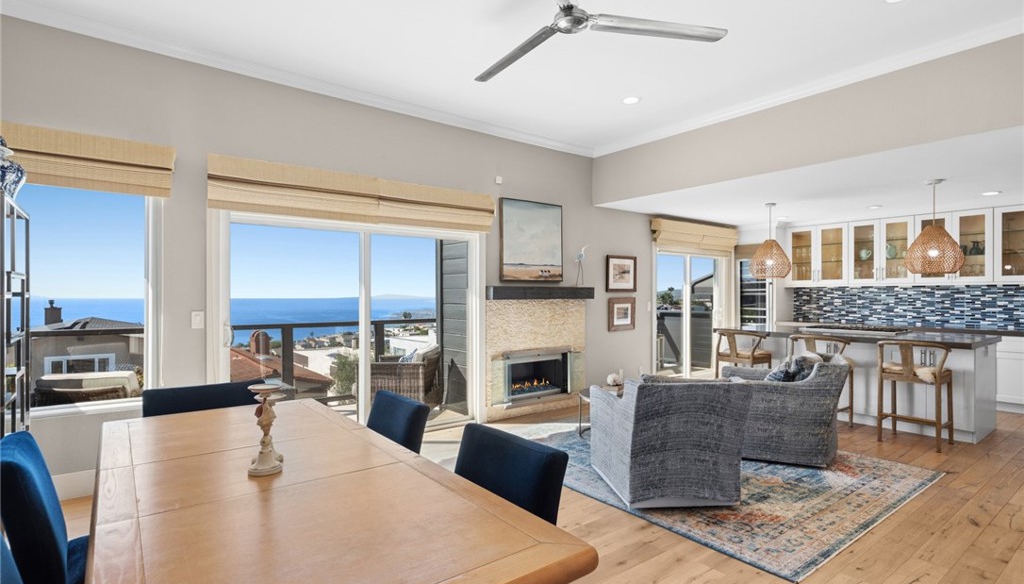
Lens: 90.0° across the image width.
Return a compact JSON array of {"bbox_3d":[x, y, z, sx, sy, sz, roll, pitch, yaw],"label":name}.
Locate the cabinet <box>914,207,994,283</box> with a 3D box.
[{"bbox_3d":[5.649,-0.563,6.537,0.330,0.905,0.770,0,-1,-39],"label":"cabinet"}]

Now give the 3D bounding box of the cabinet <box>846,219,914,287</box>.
[{"bbox_3d":[5.295,-0.549,7.285,0.340,0.940,0.790,1,-1,-38],"label":"cabinet"}]

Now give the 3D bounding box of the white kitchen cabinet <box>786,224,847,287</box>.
[{"bbox_3d":[4.791,-0.551,7.938,0.340,0.950,0.870,1,-1,-38],"label":"white kitchen cabinet"}]

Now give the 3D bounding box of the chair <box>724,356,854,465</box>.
[{"bbox_3d":[2.350,0.956,4.478,0.890,0.830,0.800,0,-1,28],"label":"chair"}]

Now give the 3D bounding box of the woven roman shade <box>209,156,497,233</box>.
[{"bbox_3d":[-1.269,-0.842,4.724,2.655,0.435,0.140,0,-1,-39],"label":"woven roman shade"}]

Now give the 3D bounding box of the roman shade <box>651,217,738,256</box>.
[{"bbox_3d":[2.948,-0.857,8.093,2.260,0.400,0.160,0,-1,-39],"label":"roman shade"}]

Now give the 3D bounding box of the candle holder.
[{"bbox_3d":[-0.807,0.451,1.682,0.110,0.270,0.110,0,-1,-26],"label":"candle holder"}]

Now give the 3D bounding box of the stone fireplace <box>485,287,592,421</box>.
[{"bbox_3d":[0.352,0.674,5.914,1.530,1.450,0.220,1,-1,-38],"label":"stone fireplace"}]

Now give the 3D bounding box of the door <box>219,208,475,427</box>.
[{"bbox_3d":[-1.344,0.382,4.788,2.465,2.030,0.100,0,-1,-39],"label":"door"}]

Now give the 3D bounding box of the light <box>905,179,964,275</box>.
[{"bbox_3d":[4.256,-0.641,5.147,0.460,0.925,0.460,1,-1,-38],"label":"light"}]

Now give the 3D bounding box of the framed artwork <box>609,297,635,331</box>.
[{"bbox_3d":[1.454,0.299,6.783,0.510,0.430,0.030,1,-1,-38],"label":"framed artwork"}]

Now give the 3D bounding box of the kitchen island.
[{"bbox_3d":[3.818,0.928,5.817,1.060,0.915,2.360,0,-1,-39],"label":"kitchen island"}]

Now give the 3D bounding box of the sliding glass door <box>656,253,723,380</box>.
[{"bbox_3d":[2.865,0.399,8.175,1.940,2.030,0.100,0,-1,-39],"label":"sliding glass door"}]

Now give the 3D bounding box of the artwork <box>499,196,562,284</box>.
[{"bbox_3d":[0.236,-0.582,5.975,0.920,0.910,0.065,0,-1,-39],"label":"artwork"}]

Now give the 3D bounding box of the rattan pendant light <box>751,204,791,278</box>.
[{"bbox_3d":[3.244,-0.625,6.408,0.460,0.925,0.460,1,-1,-38],"label":"rattan pendant light"}]

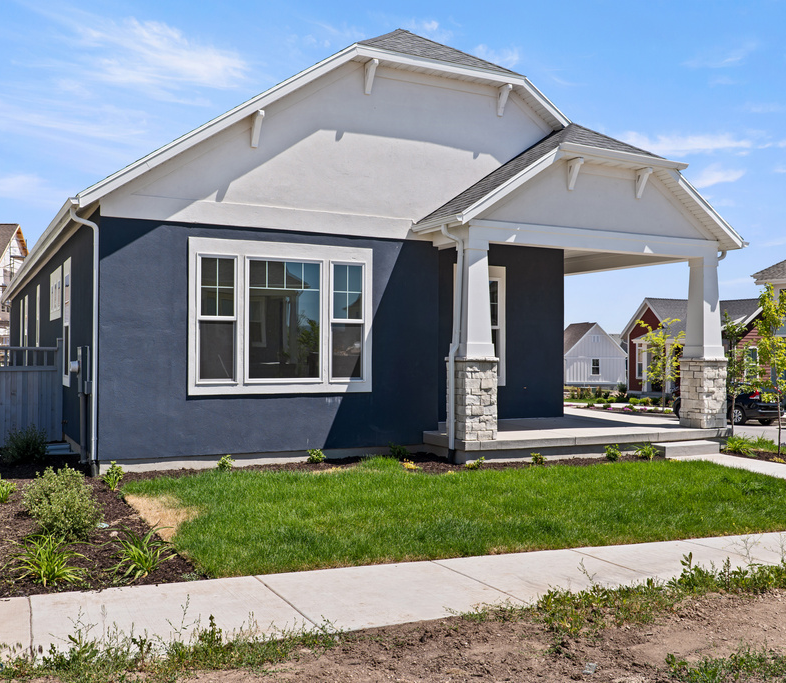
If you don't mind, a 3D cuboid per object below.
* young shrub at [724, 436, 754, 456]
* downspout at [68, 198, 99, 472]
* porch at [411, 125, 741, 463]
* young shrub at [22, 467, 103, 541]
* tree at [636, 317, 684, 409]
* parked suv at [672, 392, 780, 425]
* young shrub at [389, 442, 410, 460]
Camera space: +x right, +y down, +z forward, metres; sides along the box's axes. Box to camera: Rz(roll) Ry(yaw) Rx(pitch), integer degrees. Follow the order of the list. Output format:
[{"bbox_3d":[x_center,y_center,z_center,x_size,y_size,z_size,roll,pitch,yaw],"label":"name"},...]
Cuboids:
[{"bbox_3d":[5.708,1.718,14.100,0.500,0.370,0.500,1,-1,-27],"label":"young shrub"},{"bbox_3d":[-4.130,-0.062,11.389,0.420,3.600,0.100,1,-1,-27],"label":"downspout"},{"bbox_3d":[2.860,-0.918,14.987,5.950,5.450,3.500,1,-1,-27],"label":"porch"},{"bbox_3d":[-3.195,1.566,8.250,0.790,0.710,0.760,1,-1,-27],"label":"young shrub"},{"bbox_3d":[12.333,0.988,39.200,2.300,4.300,2.300,1,-1,-27],"label":"tree"},{"bbox_3d":[13.550,2.400,34.500,1.830,1.660,4.530,1,-1,-31],"label":"parked suv"},{"bbox_3d":[0.081,1.611,12.500,0.320,0.270,0.310,0,-1,0],"label":"young shrub"}]

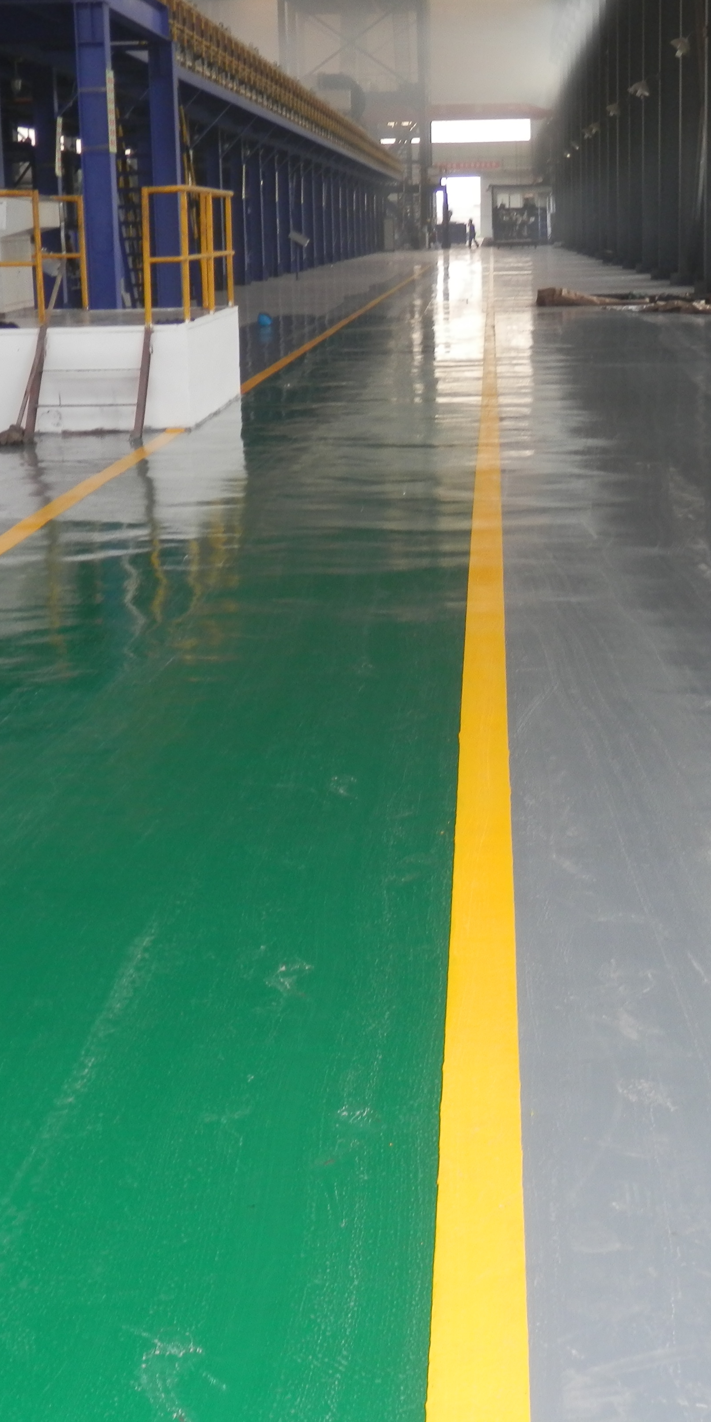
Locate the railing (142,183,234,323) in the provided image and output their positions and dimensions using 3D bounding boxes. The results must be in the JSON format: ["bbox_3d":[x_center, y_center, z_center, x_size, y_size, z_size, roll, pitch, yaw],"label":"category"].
[{"bbox_3d":[-1.309,-3.705,17.712,0.325,0.995,3.079,0,12,4],"label":"railing"}]

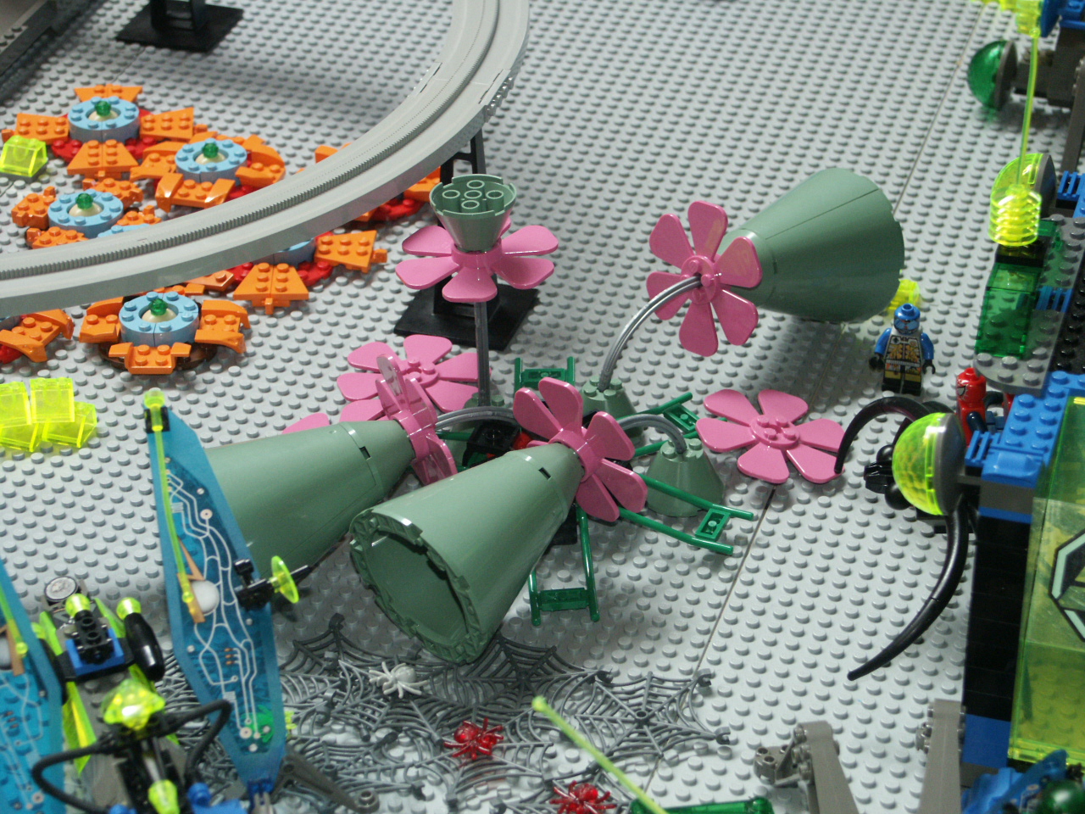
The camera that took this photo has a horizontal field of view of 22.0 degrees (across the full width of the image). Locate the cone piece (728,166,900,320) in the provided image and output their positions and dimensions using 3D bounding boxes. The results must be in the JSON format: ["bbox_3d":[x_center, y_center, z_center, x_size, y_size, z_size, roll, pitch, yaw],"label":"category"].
[{"bbox_3d":[0.096,-0.058,1.114,0.077,0.064,0.064,-15,33,-43],"label":"cone piece"}]

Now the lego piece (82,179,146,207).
[{"bbox_3d":[-0.192,-0.094,1.246,0.026,0.008,0.017,12,35,20],"label":"lego piece"}]

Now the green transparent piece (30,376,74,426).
[{"bbox_3d":[-0.191,-0.003,1.087,0.016,0.011,0.016,-4,33,-5],"label":"green transparent piece"}]

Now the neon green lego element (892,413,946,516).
[{"bbox_3d":[0.118,0.018,0.876,0.017,0.032,0.032,10,34,16],"label":"neon green lego element"}]

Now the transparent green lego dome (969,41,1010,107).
[{"bbox_3d":[0.208,-0.157,1.311,0.015,0.031,0.031,9,34,15],"label":"transparent green lego dome"}]

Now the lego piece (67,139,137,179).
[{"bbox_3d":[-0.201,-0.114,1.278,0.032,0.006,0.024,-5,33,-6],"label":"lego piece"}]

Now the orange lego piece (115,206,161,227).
[{"bbox_3d":[-0.173,-0.074,1.179,0.017,0.011,0.021,13,35,21],"label":"orange lego piece"}]

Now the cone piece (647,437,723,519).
[{"bbox_3d":[0.052,0.023,1.043,0.032,0.021,0.032,-1,33,0],"label":"cone piece"}]

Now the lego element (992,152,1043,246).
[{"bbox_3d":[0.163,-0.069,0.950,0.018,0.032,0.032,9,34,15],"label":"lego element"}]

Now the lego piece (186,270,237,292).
[{"bbox_3d":[-0.143,-0.056,1.180,0.025,0.005,0.018,9,34,15],"label":"lego piece"}]

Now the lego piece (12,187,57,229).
[{"bbox_3d":[-0.224,-0.087,1.237,0.017,0.008,0.022,12,35,19],"label":"lego piece"}]

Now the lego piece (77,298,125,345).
[{"bbox_3d":[-0.179,-0.034,1.129,0.018,0.009,0.029,0,33,1],"label":"lego piece"}]

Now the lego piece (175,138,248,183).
[{"bbox_3d":[-0.149,-0.110,1.258,0.032,0.011,0.032,-1,33,0],"label":"lego piece"}]

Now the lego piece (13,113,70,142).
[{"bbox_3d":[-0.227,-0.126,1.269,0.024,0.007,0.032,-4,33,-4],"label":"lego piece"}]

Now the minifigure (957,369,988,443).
[{"bbox_3d":[0.152,0.005,0.975,0.014,0.040,0.024,-10,31,9],"label":"minifigure"}]

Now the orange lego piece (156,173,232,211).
[{"bbox_3d":[-0.154,-0.096,1.237,0.032,0.010,0.017,5,33,9],"label":"orange lego piece"}]

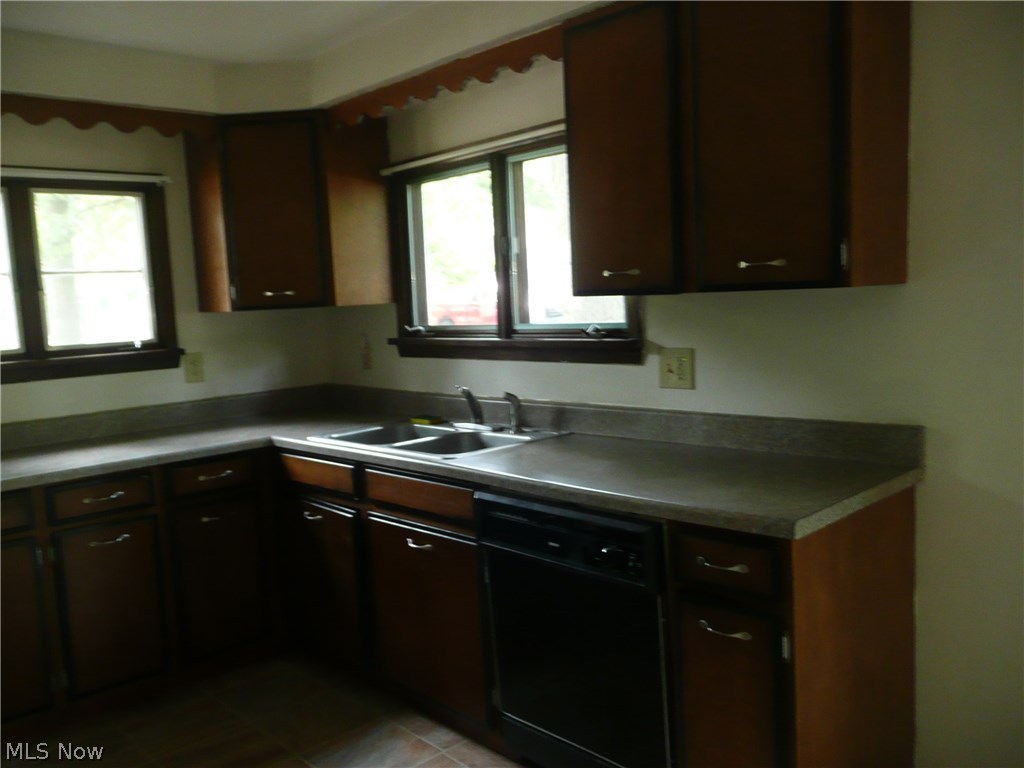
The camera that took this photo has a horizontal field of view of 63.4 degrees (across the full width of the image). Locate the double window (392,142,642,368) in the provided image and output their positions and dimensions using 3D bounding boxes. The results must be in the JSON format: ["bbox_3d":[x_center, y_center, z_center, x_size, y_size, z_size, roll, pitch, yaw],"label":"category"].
[{"bbox_3d":[-0.038,-0.457,2.974,0.100,0.753,1.260,-8,7,-44],"label":"double window"}]

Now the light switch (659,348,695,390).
[{"bbox_3d":[0.489,-0.046,2.475,0.008,0.118,0.118,-8,7,-44],"label":"light switch"}]

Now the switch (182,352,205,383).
[{"bbox_3d":[-1.319,-0.067,3.453,0.073,0.118,0.008,-8,7,-44],"label":"switch"}]

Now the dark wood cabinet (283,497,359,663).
[{"bbox_3d":[-0.435,0.638,3.055,0.610,0.540,0.475,-8,7,-44],"label":"dark wood cabinet"}]

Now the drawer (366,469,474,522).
[{"bbox_3d":[-0.131,0.310,2.561,0.430,0.105,0.515,-8,7,-44],"label":"drawer"}]

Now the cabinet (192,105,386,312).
[{"bbox_3d":[-0.905,-0.698,3.509,0.844,0.754,0.651,-3,5,1],"label":"cabinet"}]

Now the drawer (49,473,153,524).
[{"bbox_3d":[-1.450,0.351,2.781,0.306,0.108,0.460,-8,7,-44],"label":"drawer"}]

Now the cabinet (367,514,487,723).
[{"bbox_3d":[-0.051,0.655,2.657,0.610,0.543,0.530,-8,7,-44],"label":"cabinet"}]

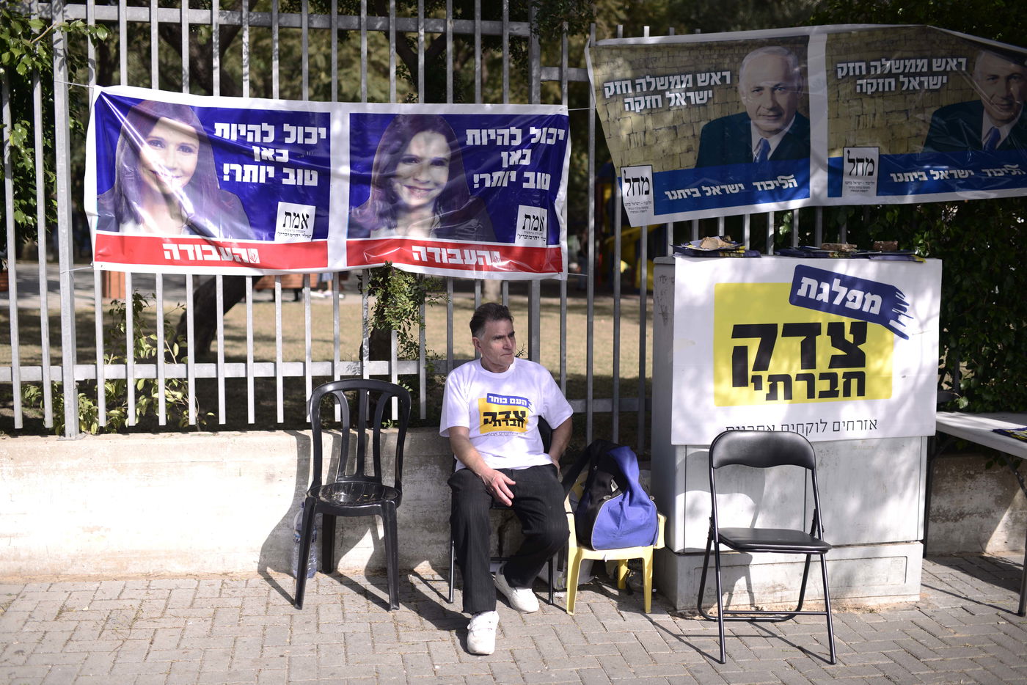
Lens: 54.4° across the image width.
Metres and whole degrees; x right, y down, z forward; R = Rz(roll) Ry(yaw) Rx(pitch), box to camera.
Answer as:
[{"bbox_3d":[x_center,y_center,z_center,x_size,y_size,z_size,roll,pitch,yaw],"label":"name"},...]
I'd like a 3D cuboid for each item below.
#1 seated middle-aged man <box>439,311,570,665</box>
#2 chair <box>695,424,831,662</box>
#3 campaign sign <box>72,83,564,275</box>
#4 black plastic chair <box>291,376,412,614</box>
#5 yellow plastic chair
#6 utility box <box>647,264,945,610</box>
[{"bbox_3d":[-0.007,0.489,4.088,0.585,1.273,0.905,0,5,-4],"label":"seated middle-aged man"},{"bbox_3d":[0.988,0.777,3.864,0.465,0.790,0.465,2,6,-1],"label":"chair"},{"bbox_3d":[-0.795,-0.701,4.494,2.153,0.815,0.070,-1,5,-10],"label":"campaign sign"},{"bbox_3d":[-0.676,0.631,4.303,0.465,0.865,0.535,1,6,-5],"label":"black plastic chair"},{"bbox_3d":[0.397,0.844,4.290,0.417,0.520,0.380,1,7,-9],"label":"yellow plastic chair"},{"bbox_3d":[1.218,0.372,4.430,1.150,1.480,0.350,-1,5,-10],"label":"utility box"}]

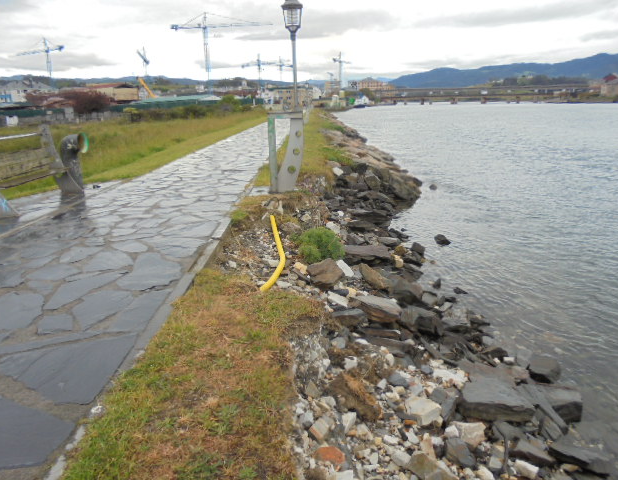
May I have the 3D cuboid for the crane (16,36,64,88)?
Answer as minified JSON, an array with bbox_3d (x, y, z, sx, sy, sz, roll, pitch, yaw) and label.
[{"bbox_3d":[-134.680,-84.085,242.250,56.000,31.300,3.000,13,21,38],"label":"crane"}]

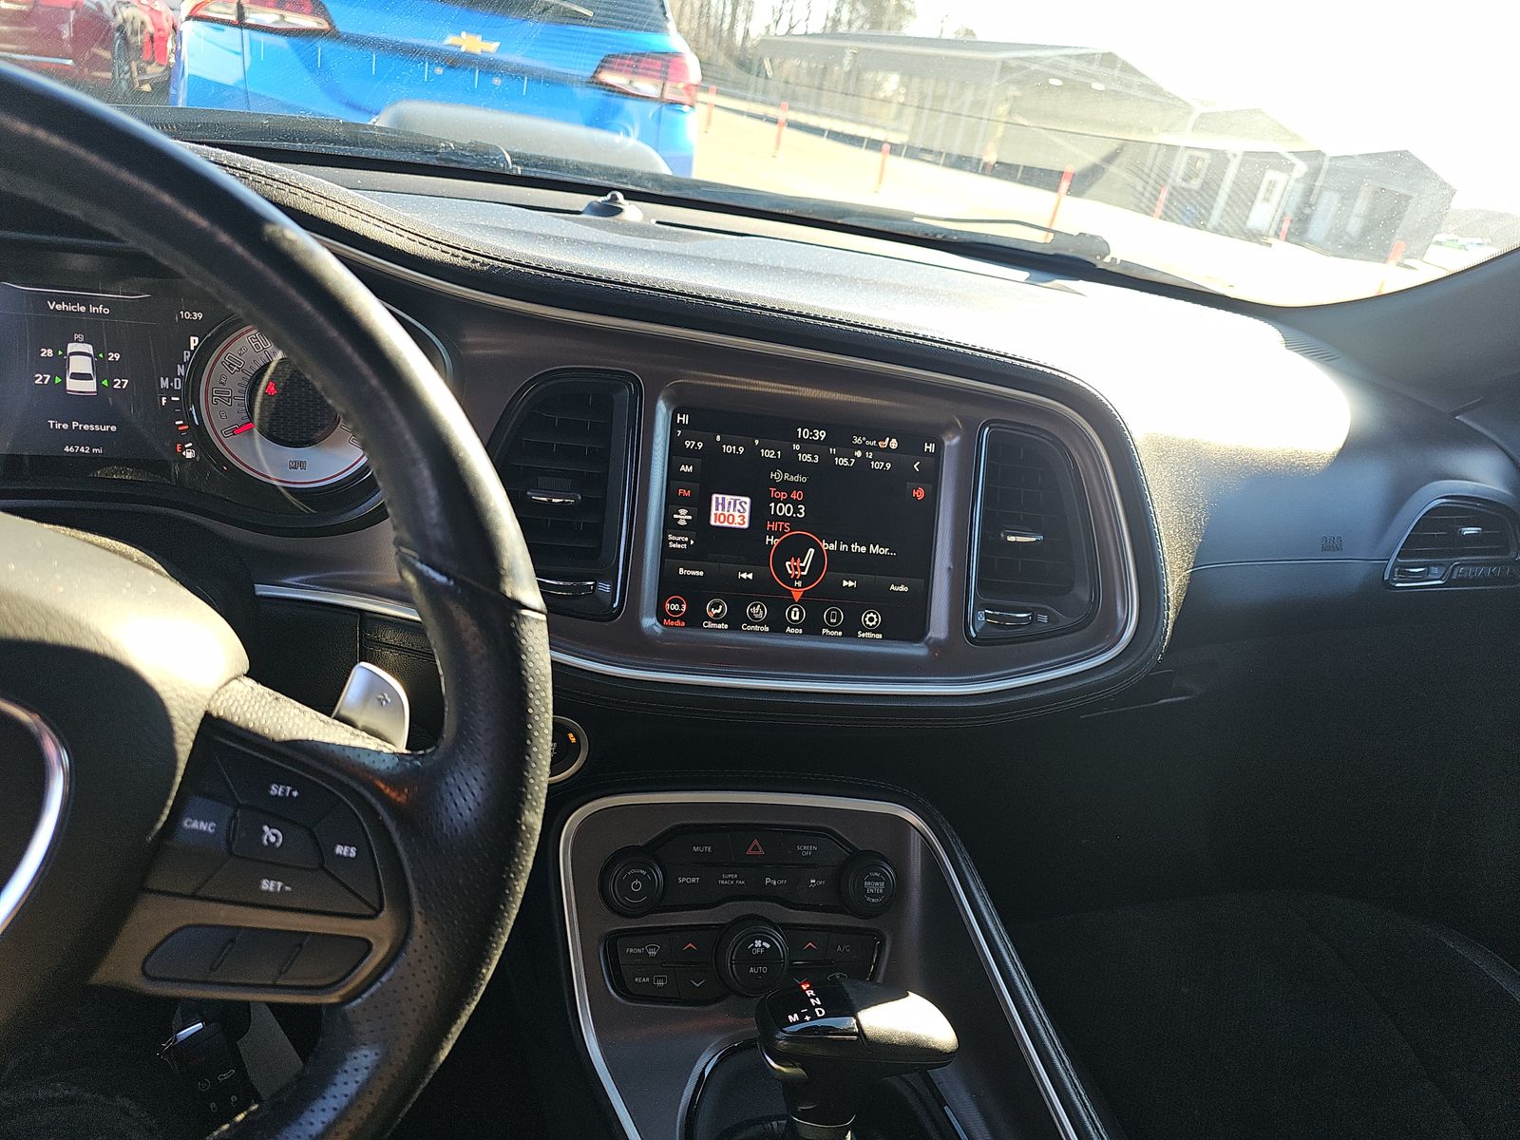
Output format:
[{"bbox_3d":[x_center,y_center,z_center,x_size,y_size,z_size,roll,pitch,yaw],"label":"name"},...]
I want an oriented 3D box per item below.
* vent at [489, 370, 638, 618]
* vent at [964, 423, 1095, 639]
[{"bbox_3d":[-0.120,-0.045,0.582,0.092,0.138,0.028,4,2,-14],"label":"vent"},{"bbox_3d":[0.175,-0.021,0.656,0.092,0.138,0.028,4,2,-14],"label":"vent"}]

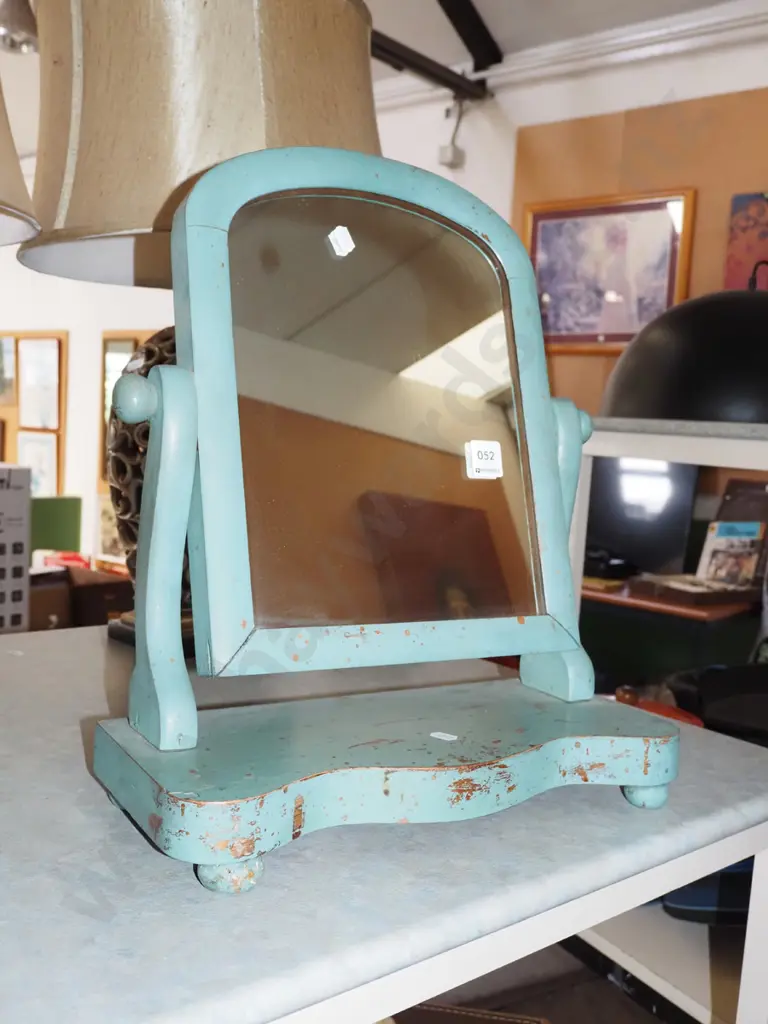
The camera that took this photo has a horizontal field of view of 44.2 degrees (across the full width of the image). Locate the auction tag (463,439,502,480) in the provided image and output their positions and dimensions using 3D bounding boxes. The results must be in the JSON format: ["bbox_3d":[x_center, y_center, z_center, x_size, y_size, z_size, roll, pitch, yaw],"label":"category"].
[{"bbox_3d":[0.094,-0.048,0.870,0.035,0.035,0.002,1,-11,-30],"label":"auction tag"}]

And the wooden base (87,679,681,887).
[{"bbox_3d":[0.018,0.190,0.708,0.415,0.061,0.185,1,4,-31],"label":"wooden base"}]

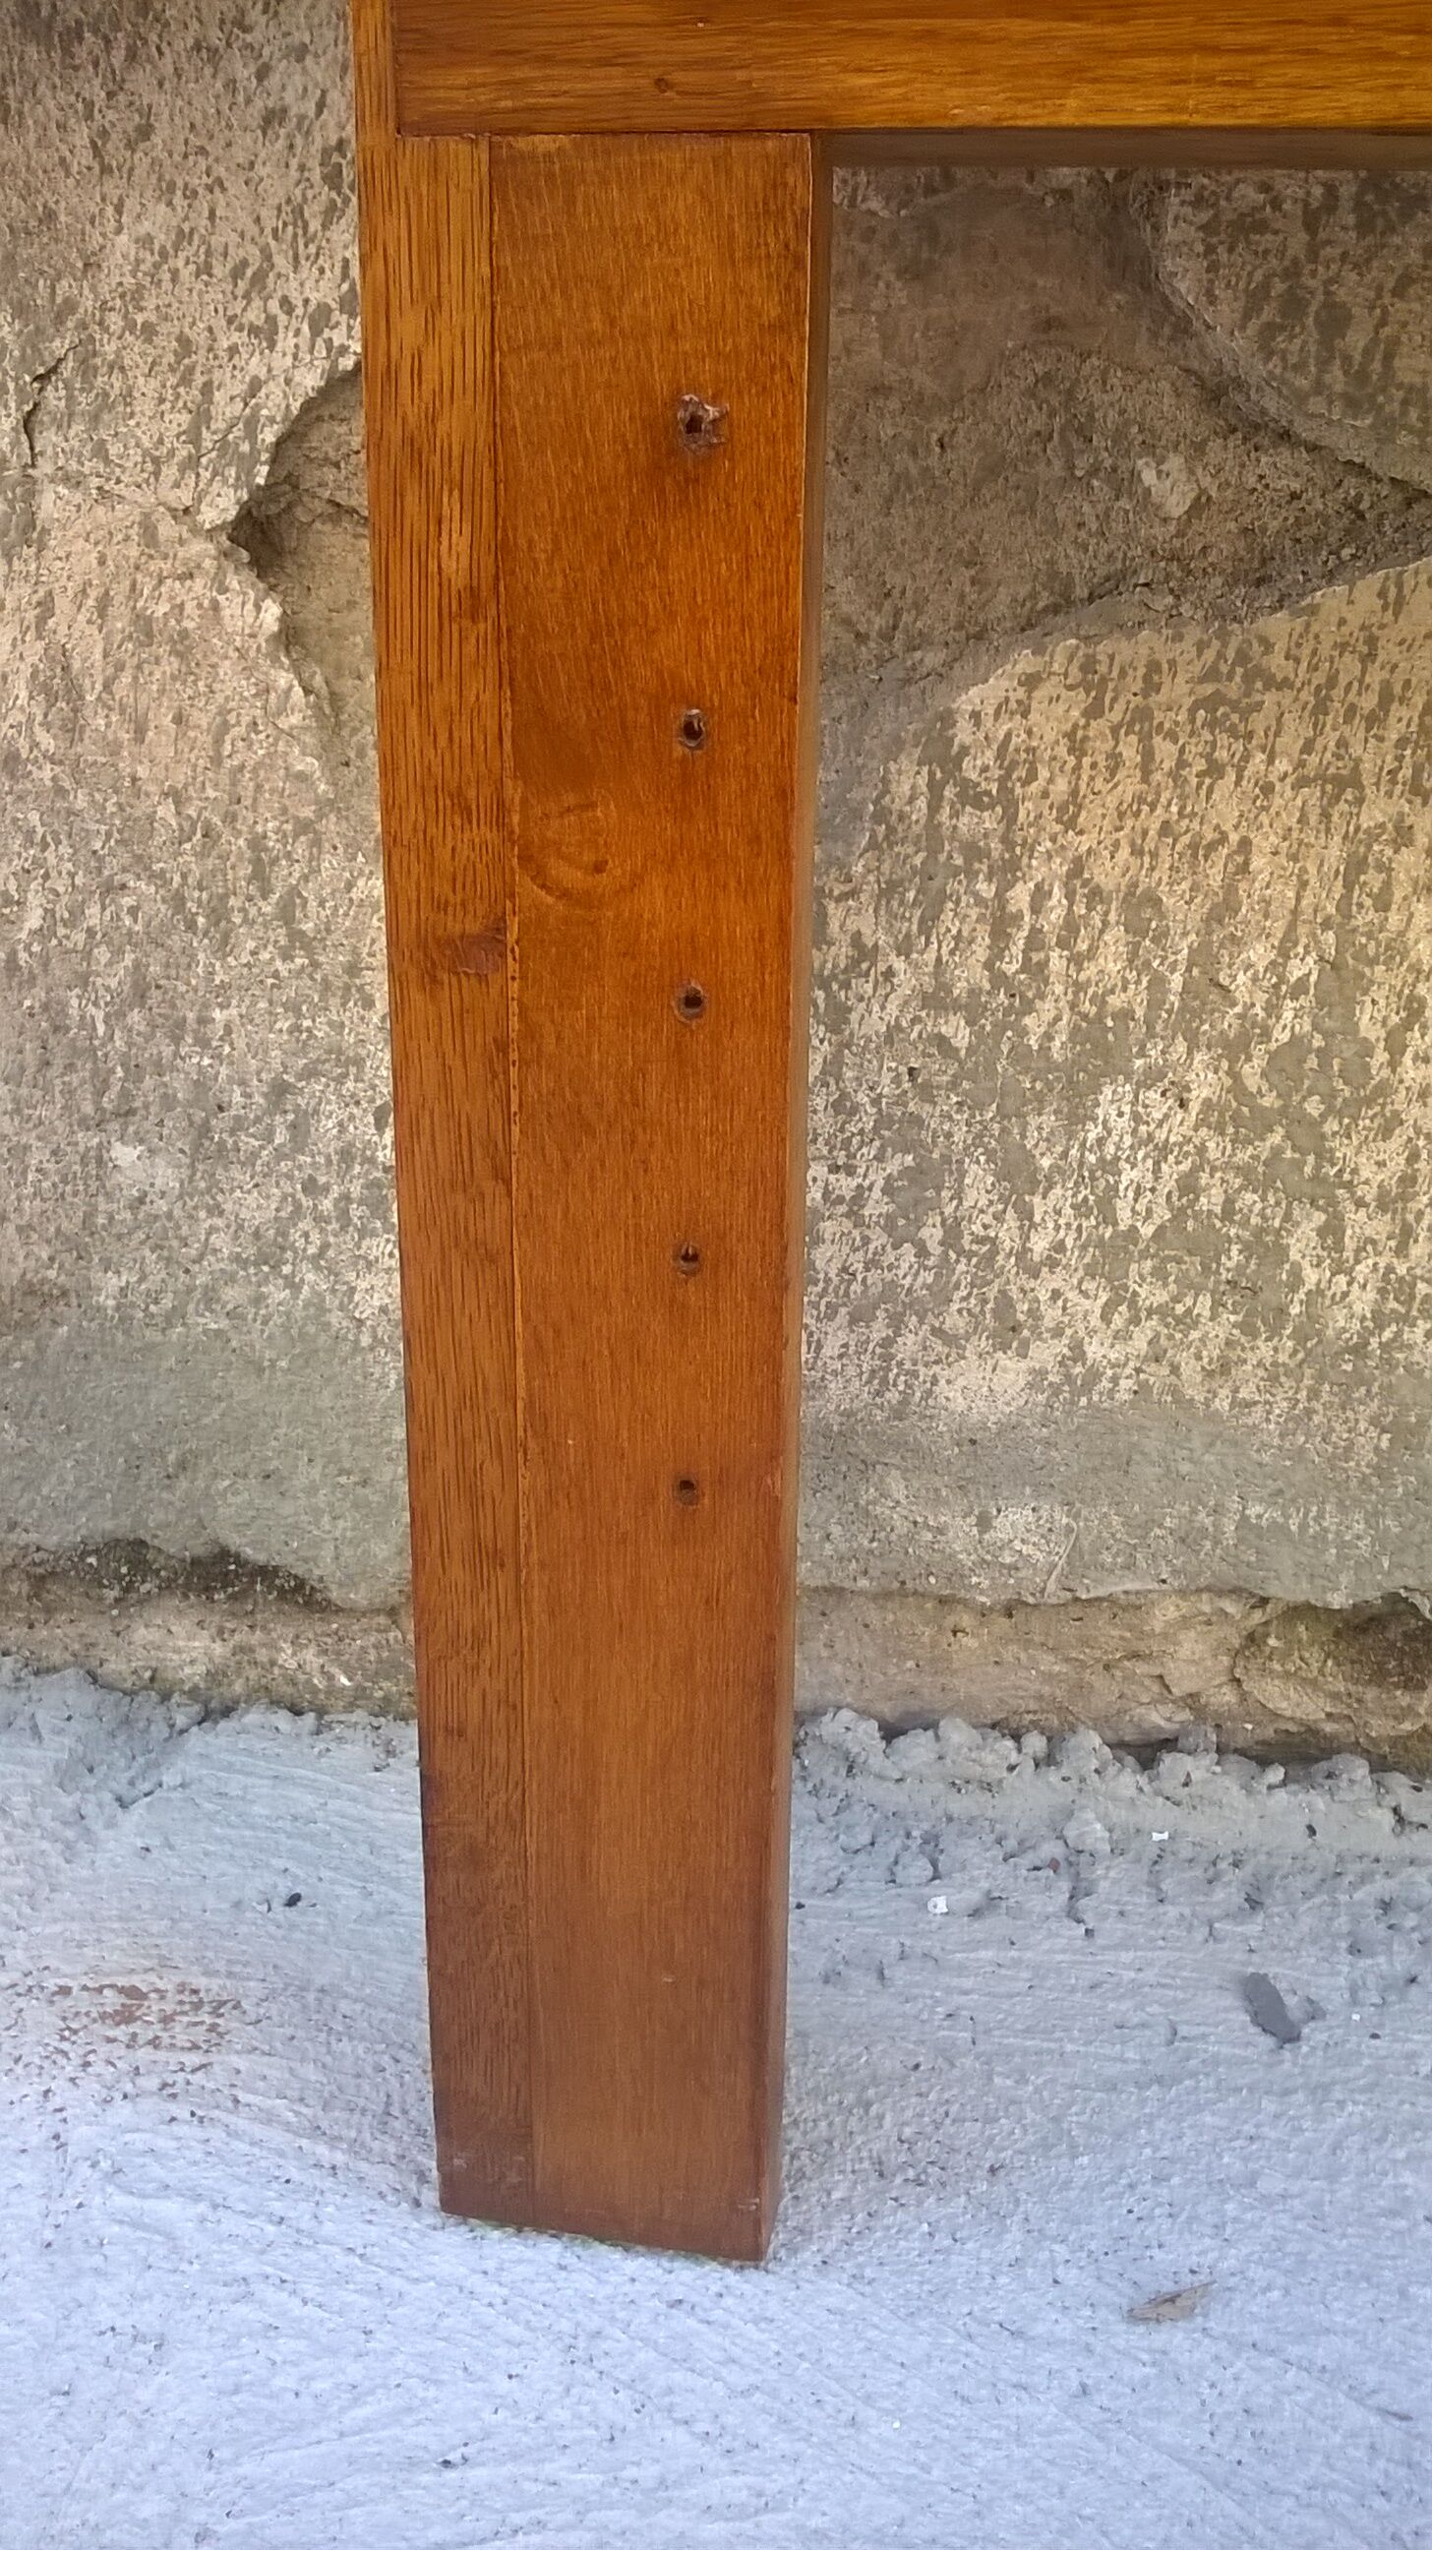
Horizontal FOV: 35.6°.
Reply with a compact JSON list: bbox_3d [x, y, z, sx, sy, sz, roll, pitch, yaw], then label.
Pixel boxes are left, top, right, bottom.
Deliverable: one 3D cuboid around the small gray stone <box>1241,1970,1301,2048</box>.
[{"bbox_3d":[0.160,0.211,0.641,0.011,0.007,0.025,-5,26,-12],"label":"small gray stone"}]

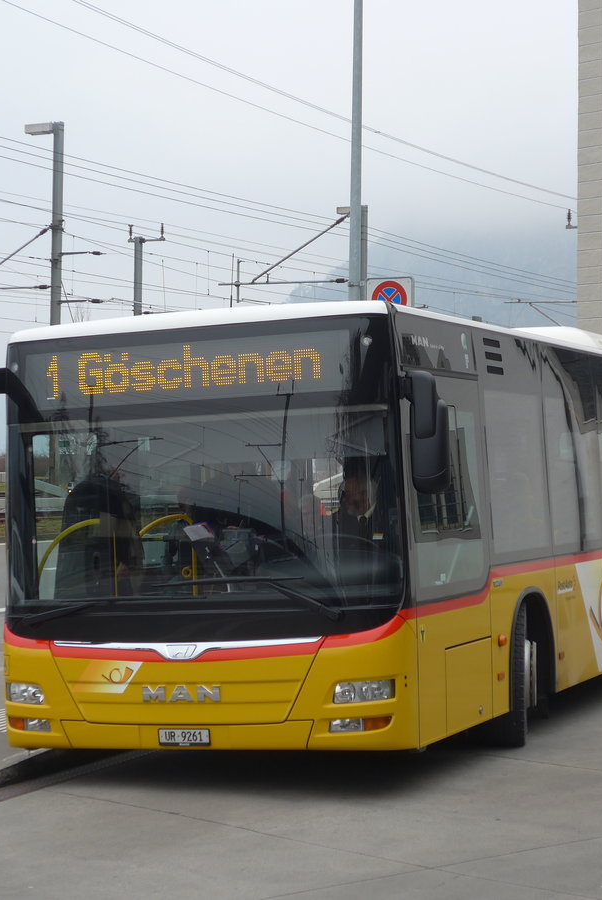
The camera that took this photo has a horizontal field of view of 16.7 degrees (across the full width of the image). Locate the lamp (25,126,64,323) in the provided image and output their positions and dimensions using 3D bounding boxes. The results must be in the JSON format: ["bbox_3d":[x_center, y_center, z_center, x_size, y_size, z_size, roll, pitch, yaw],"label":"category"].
[{"bbox_3d":[-7.275,-3.832,57.272,1.300,10.646,0.300,0,-1,23],"label":"lamp"}]

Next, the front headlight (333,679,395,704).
[{"bbox_3d":[0.332,1.296,10.964,0.315,0.134,0.140,-3,-2,22],"label":"front headlight"}]

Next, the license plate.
[{"bbox_3d":[-0.639,1.581,11.241,0.310,0.092,0.022,-3,-2,22],"label":"license plate"}]

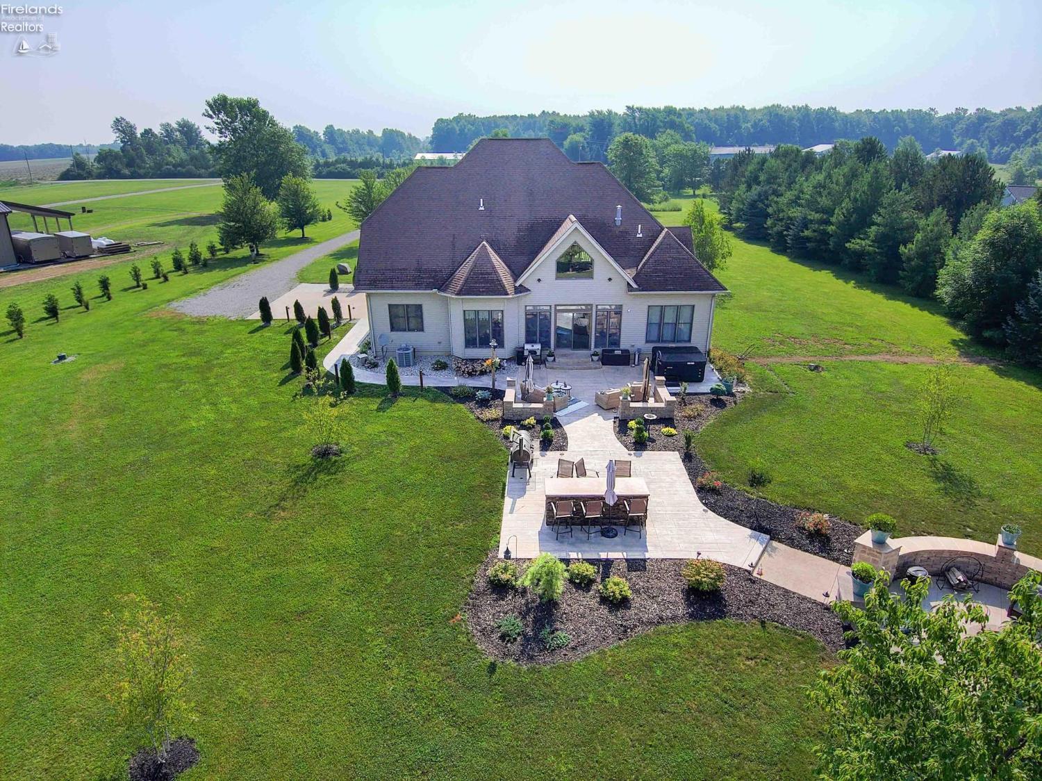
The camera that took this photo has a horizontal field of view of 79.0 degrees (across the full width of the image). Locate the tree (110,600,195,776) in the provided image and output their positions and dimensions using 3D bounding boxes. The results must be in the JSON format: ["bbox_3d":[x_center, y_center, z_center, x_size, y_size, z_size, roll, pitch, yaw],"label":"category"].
[{"bbox_3d":[-6.578,5.365,11.379,1.450,3.750,1.400,0,23,1],"label":"tree"}]

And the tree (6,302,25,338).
[{"bbox_3d":[-28.467,-4.025,35.608,0.920,1.950,0.920,0,21,1],"label":"tree"}]

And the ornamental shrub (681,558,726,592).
[{"bbox_3d":[4.389,4.407,15.182,1.040,0.640,1.040,0,21,1],"label":"ornamental shrub"}]

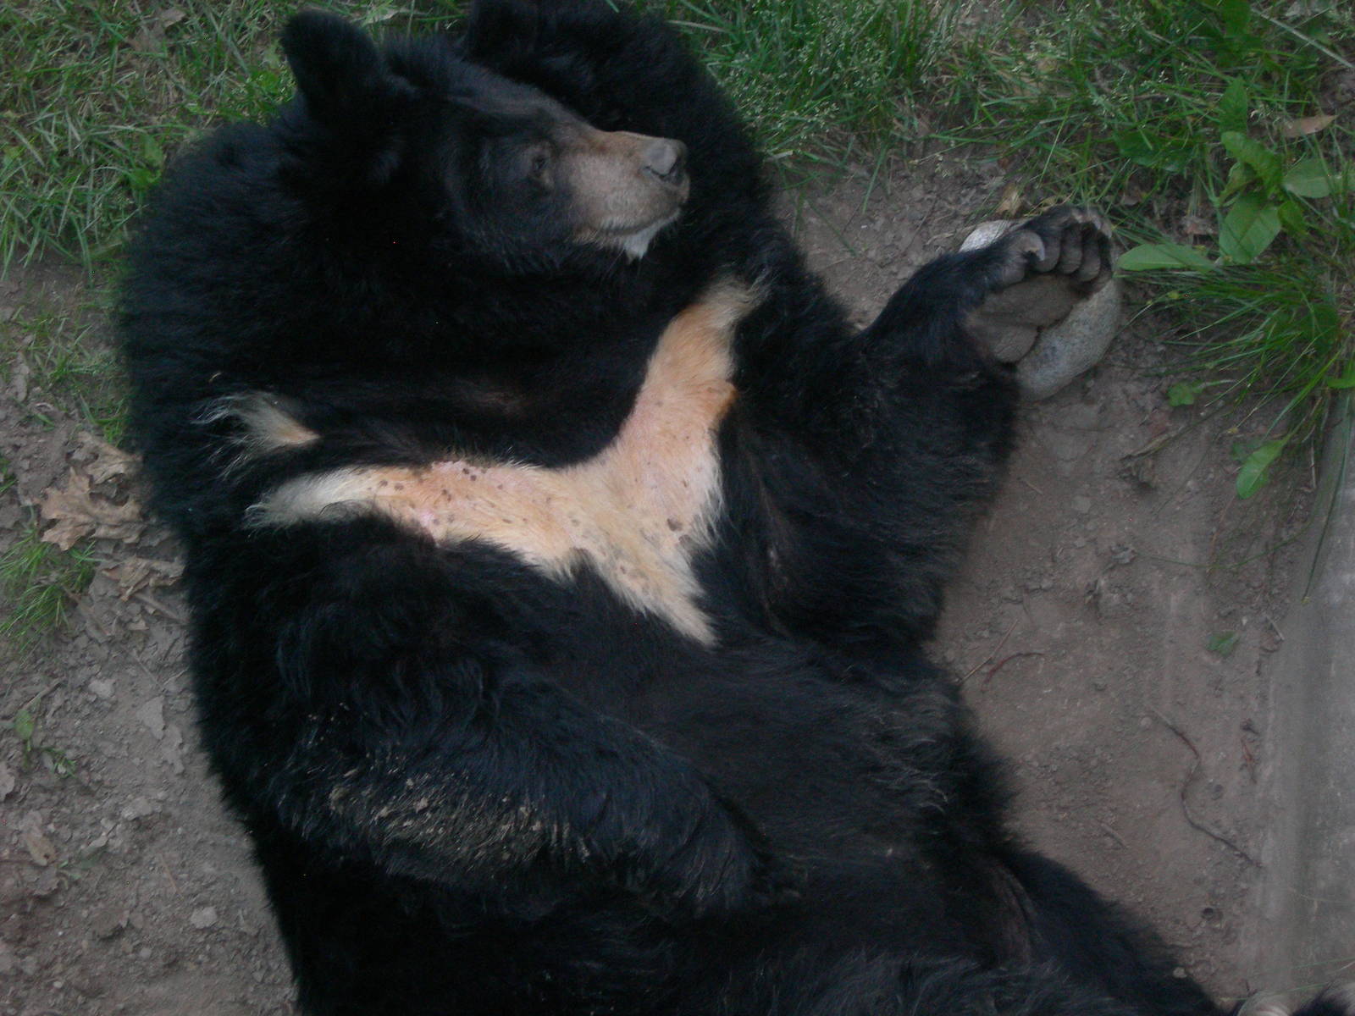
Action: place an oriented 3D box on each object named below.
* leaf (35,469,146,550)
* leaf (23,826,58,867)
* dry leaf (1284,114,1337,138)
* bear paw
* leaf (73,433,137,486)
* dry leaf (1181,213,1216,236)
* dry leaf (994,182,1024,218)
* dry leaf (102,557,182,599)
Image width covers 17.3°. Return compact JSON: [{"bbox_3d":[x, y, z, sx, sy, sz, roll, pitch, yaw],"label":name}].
[{"bbox_3d":[-0.648,0.001,4.934,0.117,0.025,0.105,0,52,0],"label":"leaf"},{"bbox_3d":[-0.664,0.355,4.665,0.027,0.012,0.042,-19,54,-15],"label":"leaf"},{"bbox_3d":[0.745,-0.450,5.261,0.072,0.015,0.020,-18,54,-13],"label":"dry leaf"},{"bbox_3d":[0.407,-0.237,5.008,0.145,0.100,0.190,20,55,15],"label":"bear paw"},{"bbox_3d":[-0.642,-0.062,4.983,0.057,0.025,0.068,-30,58,-21],"label":"leaf"},{"bbox_3d":[0.606,-0.325,5.188,0.035,0.015,0.029,24,56,18],"label":"dry leaf"},{"bbox_3d":[0.392,-0.359,5.213,0.020,0.018,0.051,21,55,16],"label":"dry leaf"},{"bbox_3d":[-0.582,0.073,4.877,0.081,0.025,0.041,-19,54,-15],"label":"dry leaf"}]

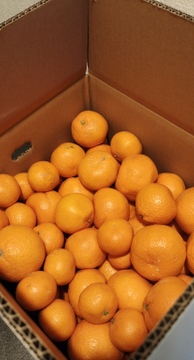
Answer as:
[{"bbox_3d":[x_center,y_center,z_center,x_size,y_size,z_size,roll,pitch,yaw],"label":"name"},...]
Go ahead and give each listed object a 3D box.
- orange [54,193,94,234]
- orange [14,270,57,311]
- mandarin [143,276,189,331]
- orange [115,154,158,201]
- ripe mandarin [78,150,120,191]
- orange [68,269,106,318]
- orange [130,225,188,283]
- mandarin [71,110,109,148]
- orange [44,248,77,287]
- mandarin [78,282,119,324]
[{"bbox_3d":[-0.033,0.051,0.478,0.060,0.057,0.060,-4,57,0],"label":"orange"},{"bbox_3d":[-0.080,0.147,0.423,0.051,0.049,0.051,-4,57,0],"label":"orange"},{"bbox_3d":[0.093,0.163,0.406,0.069,0.075,0.076,0,58,3],"label":"mandarin"},{"bbox_3d":[0.065,-0.004,0.516,0.071,0.068,0.071,-1,58,2],"label":"orange"},{"bbox_3d":[0.004,-0.016,0.542,0.069,0.066,0.069,-4,57,0],"label":"ripe mandarin"},{"bbox_3d":[-0.009,0.158,0.449,0.060,0.058,0.060,-1,58,2],"label":"orange"},{"bbox_3d":[0.086,0.102,0.449,0.078,0.073,0.078,0,58,3],"label":"orange"},{"bbox_3d":[-0.012,-0.091,0.572,0.065,0.062,0.065,-1,58,2],"label":"mandarin"},{"bbox_3d":[-0.053,0.126,0.462,0.046,0.049,0.051,0,58,3],"label":"orange"},{"bbox_3d":[0.003,0.155,0.403,0.049,0.047,0.049,-1,58,2],"label":"mandarin"}]

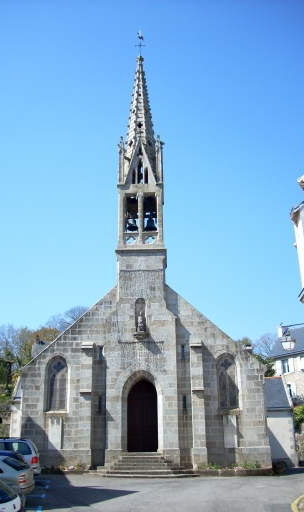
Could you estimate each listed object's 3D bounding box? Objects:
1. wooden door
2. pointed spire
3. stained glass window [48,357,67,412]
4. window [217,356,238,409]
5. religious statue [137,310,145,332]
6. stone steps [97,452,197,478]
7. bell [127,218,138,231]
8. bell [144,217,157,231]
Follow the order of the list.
[{"bbox_3d":[-0.446,7.788,26.797,1.527,3.455,0.150,-1,-17,0],"label":"wooden door"},{"bbox_3d":[-0.699,-8.719,32.504,1.750,7.400,1.750,-1,-17,0],"label":"pointed spire"},{"bbox_3d":[-4.886,6.621,28.226,1.020,2.650,0.200,-1,-17,0],"label":"stained glass window"},{"bbox_3d":[3.928,6.540,28.204,1.050,2.600,0.200,-1,-17,0],"label":"window"},{"bbox_3d":[-0.571,3.306,27.549,0.430,1.080,0.360,-1,-17,0],"label":"religious statue"},{"bbox_3d":[-0.212,9.435,24.720,4.600,0.920,2.600,-1,-17,0],"label":"stone steps"},{"bbox_3d":[-1.045,-1.721,30.353,0.640,0.660,0.640,-1,-17,0],"label":"bell"},{"bbox_3d":[-0.064,-1.754,30.358,0.680,0.700,0.680,-1,-17,0],"label":"bell"}]

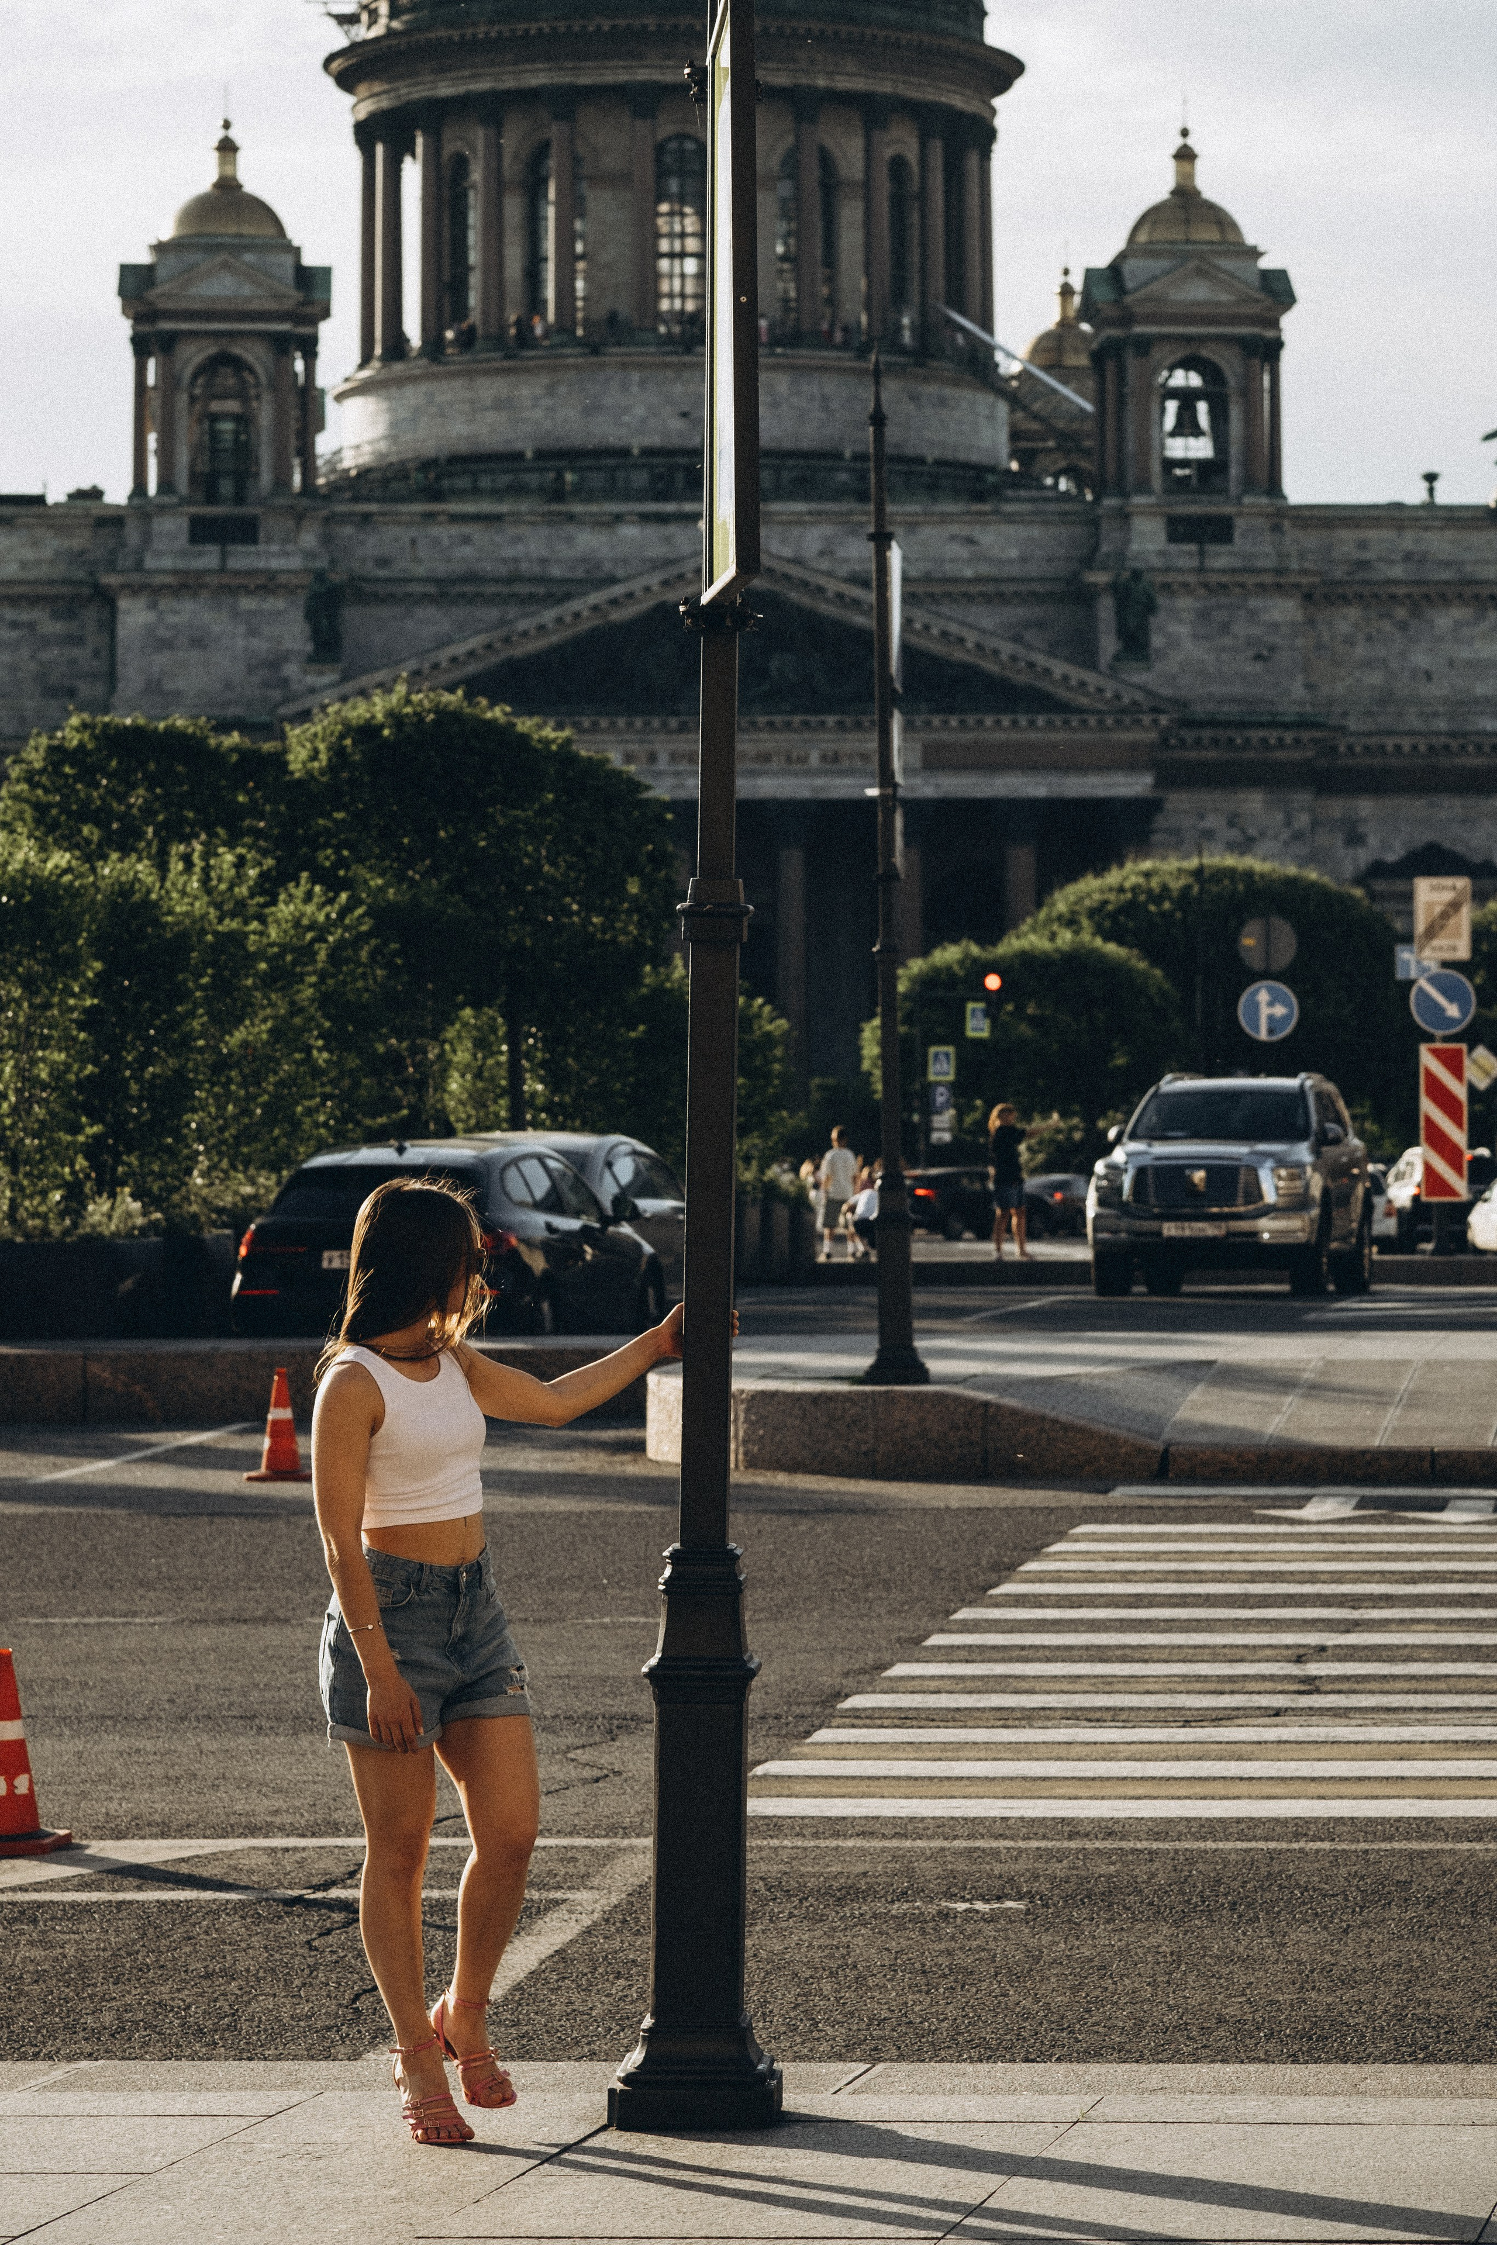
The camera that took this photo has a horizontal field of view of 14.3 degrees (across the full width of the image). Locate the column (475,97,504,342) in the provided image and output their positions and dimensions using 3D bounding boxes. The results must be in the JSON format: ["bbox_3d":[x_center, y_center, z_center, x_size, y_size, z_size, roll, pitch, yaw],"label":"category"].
[{"bbox_3d":[-13.908,-48.588,323.900,1.450,13.500,1.450,0,0,-4],"label":"column"}]

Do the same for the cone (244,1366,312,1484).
[{"bbox_3d":[-2.277,1.472,29.200,0.355,0.560,0.355,0,0,0],"label":"cone"}]

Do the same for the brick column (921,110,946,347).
[{"bbox_3d":[10.993,-53.166,357.203,1.600,13.710,1.600,0,0,0],"label":"brick column"}]

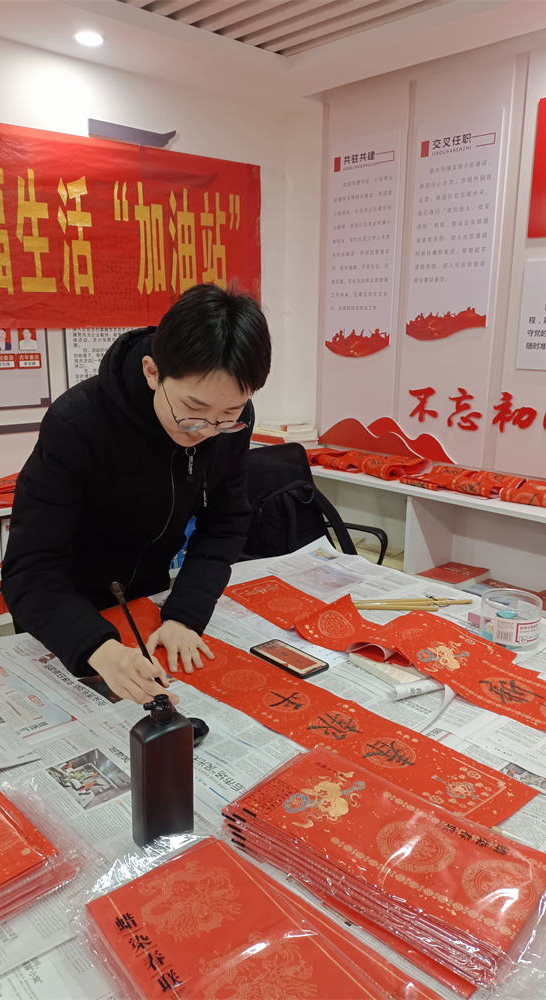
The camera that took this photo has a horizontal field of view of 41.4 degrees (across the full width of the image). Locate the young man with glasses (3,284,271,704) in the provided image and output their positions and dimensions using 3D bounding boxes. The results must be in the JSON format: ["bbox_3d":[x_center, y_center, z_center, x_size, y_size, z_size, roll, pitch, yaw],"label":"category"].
[{"bbox_3d":[-0.379,0.291,1.628,0.830,1.465,0.520,13,18,42],"label":"young man with glasses"}]

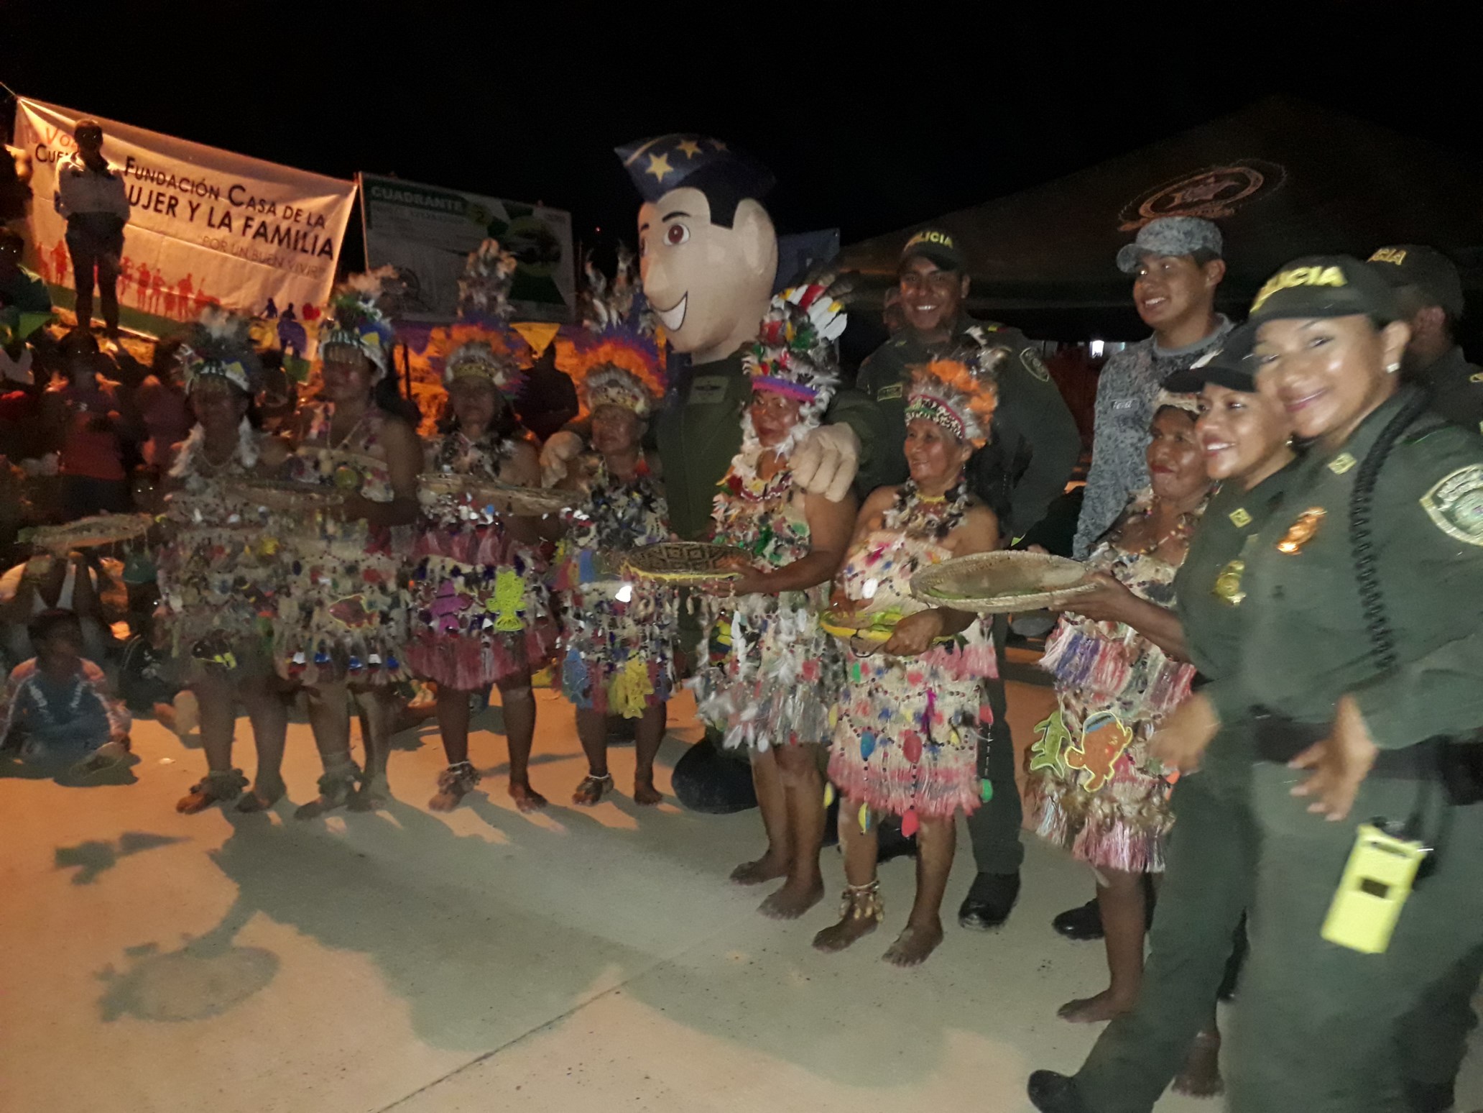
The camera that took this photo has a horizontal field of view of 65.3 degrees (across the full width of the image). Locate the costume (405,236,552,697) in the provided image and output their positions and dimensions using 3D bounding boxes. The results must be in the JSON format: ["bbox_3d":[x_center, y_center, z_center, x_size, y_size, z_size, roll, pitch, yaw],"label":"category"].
[{"bbox_3d":[-0.885,-0.284,3.897,0.480,1.496,0.380,-2,10,-9],"label":"costume"}]

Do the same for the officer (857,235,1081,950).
[{"bbox_3d":[0.587,0.073,3.051,0.560,1.810,0.340,7,15,26],"label":"officer"}]

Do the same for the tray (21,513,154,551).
[{"bbox_3d":[-2.120,-0.077,3.750,0.410,0.065,0.400,-6,11,1],"label":"tray"}]

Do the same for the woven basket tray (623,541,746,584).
[{"bbox_3d":[-0.153,0.017,3.160,0.335,0.060,0.335,0,13,0],"label":"woven basket tray"}]

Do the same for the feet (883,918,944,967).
[{"bbox_3d":[0.443,0.988,2.958,0.090,0.095,0.225,8,13,35],"label":"feet"}]

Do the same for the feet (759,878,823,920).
[{"bbox_3d":[0.158,0.941,3.258,0.090,0.075,0.215,7,12,38],"label":"feet"}]

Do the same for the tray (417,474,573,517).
[{"bbox_3d":[-0.745,-0.188,3.500,0.450,0.070,0.430,8,11,-1],"label":"tray"}]

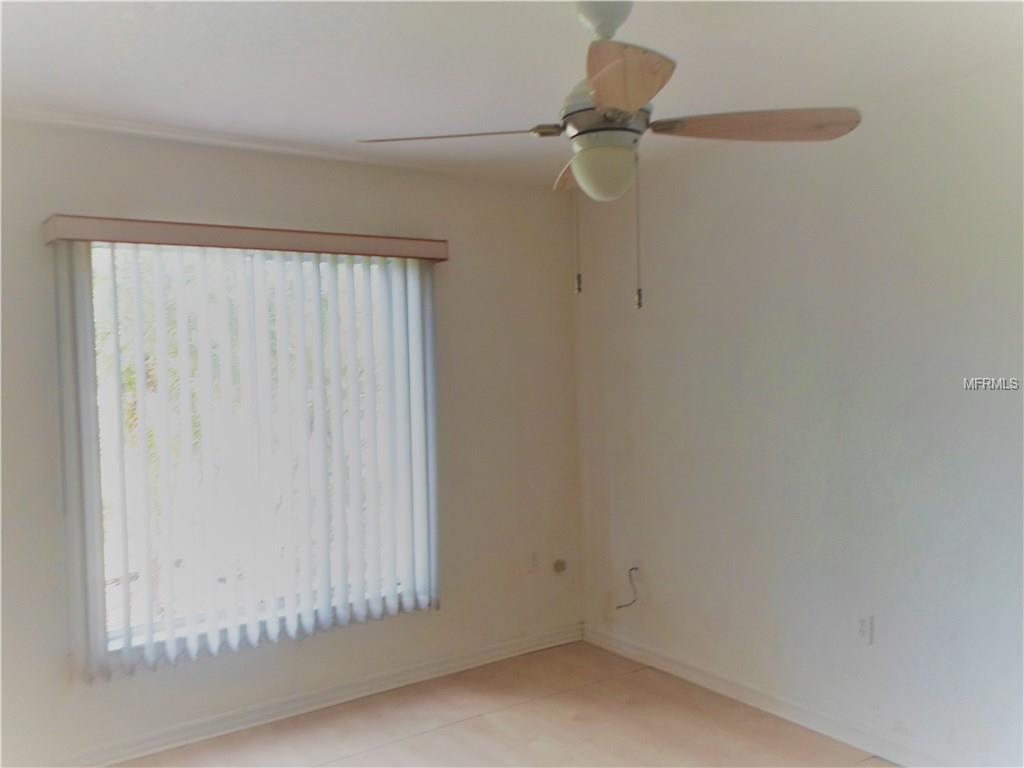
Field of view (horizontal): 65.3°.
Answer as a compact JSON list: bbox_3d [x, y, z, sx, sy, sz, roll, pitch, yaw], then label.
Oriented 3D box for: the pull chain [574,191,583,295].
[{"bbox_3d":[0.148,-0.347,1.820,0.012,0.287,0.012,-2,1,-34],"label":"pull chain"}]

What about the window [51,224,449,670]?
[{"bbox_3d":[-1.004,0.256,3.351,1.500,1.604,0.090,-2,1,-34],"label":"window"}]

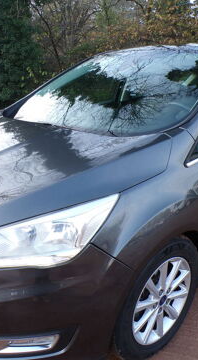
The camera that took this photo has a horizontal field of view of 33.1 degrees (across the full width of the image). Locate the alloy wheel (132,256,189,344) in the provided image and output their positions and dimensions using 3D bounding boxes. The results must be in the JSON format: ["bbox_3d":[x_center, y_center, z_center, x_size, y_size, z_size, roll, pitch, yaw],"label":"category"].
[{"bbox_3d":[0.260,0.561,1.625,0.440,0.440,0.160,-16,23,-42],"label":"alloy wheel"}]

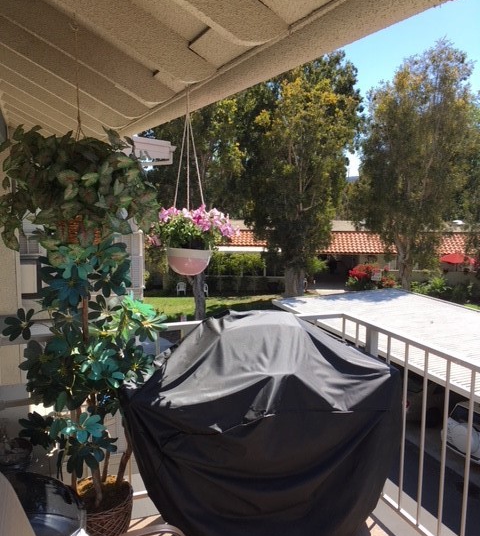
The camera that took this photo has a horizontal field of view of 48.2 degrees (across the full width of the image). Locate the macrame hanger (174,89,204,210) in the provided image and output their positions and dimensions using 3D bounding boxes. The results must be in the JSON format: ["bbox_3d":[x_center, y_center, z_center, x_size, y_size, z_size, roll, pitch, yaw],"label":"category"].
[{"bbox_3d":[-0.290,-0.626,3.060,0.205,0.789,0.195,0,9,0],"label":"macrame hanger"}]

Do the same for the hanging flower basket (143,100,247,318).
[{"bbox_3d":[-0.237,-0.379,2.738,0.507,0.920,0.466,0,9,0],"label":"hanging flower basket"}]

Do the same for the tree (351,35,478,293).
[{"bbox_3d":[10.339,-5.822,31.989,7.500,14.945,6.700,0,9,0],"label":"tree"}]

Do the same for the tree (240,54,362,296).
[{"bbox_3d":[3.641,-5.169,31.279,7.200,13.890,6.500,0,9,0],"label":"tree"}]

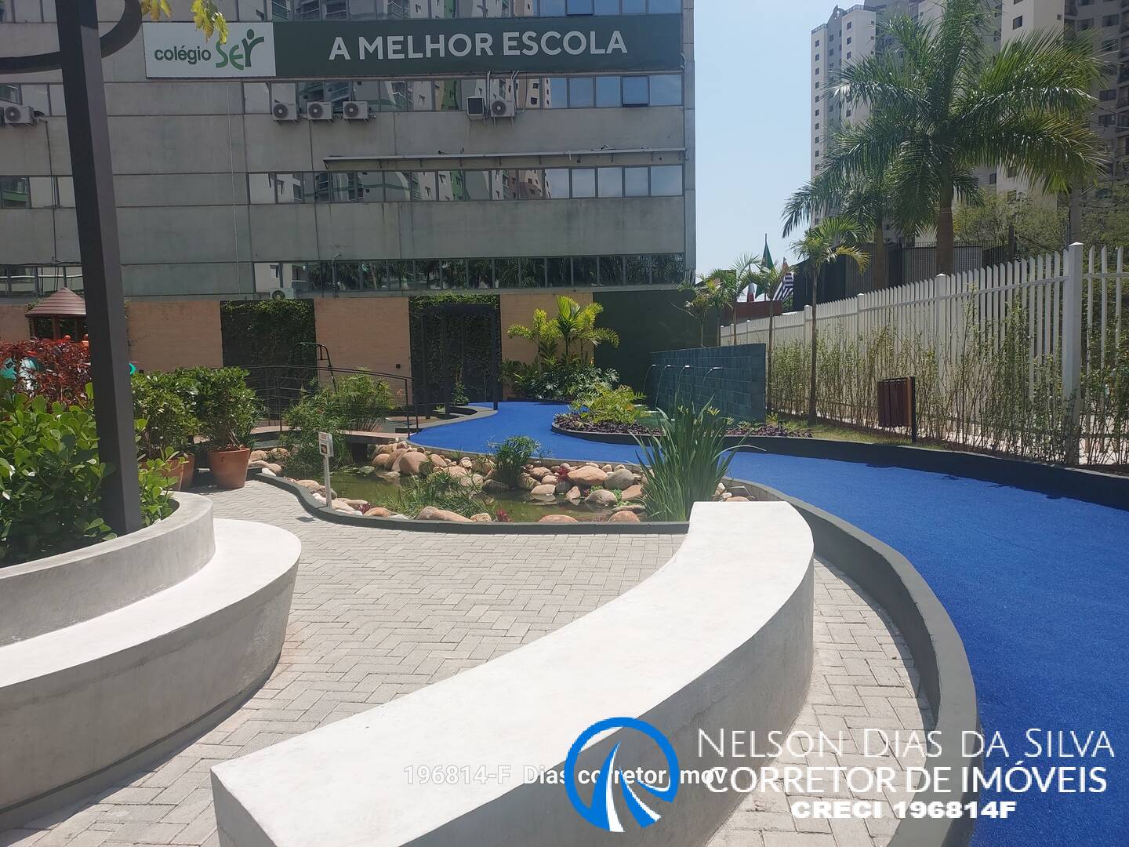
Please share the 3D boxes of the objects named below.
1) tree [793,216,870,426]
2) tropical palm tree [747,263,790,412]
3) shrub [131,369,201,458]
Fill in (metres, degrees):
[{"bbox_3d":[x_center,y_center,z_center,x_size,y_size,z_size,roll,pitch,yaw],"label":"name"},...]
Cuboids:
[{"bbox_3d":[4.390,-1.676,15.025,1.300,3.407,1.300,-1,4,0],"label":"tree"},{"bbox_3d":[4.071,-1.707,18.130,0.950,2.965,0.950,-1,4,0],"label":"tropical palm tree"},{"bbox_3d":[-4.307,-0.095,9.812,0.800,0.939,0.780,-3,5,-24],"label":"shrub"}]

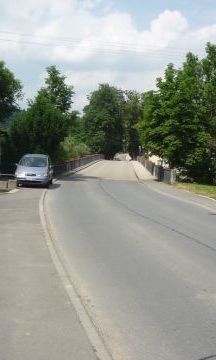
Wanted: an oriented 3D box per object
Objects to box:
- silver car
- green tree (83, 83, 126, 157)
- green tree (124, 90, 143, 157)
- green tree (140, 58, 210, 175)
[{"bbox_3d":[-4.160,-0.550,25.800,1.830,1.720,4.600,0,3,-4],"label":"silver car"},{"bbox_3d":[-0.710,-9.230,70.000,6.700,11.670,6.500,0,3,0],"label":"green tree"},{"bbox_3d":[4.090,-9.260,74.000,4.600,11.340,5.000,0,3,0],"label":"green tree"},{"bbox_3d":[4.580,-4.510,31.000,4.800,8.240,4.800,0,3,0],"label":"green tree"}]

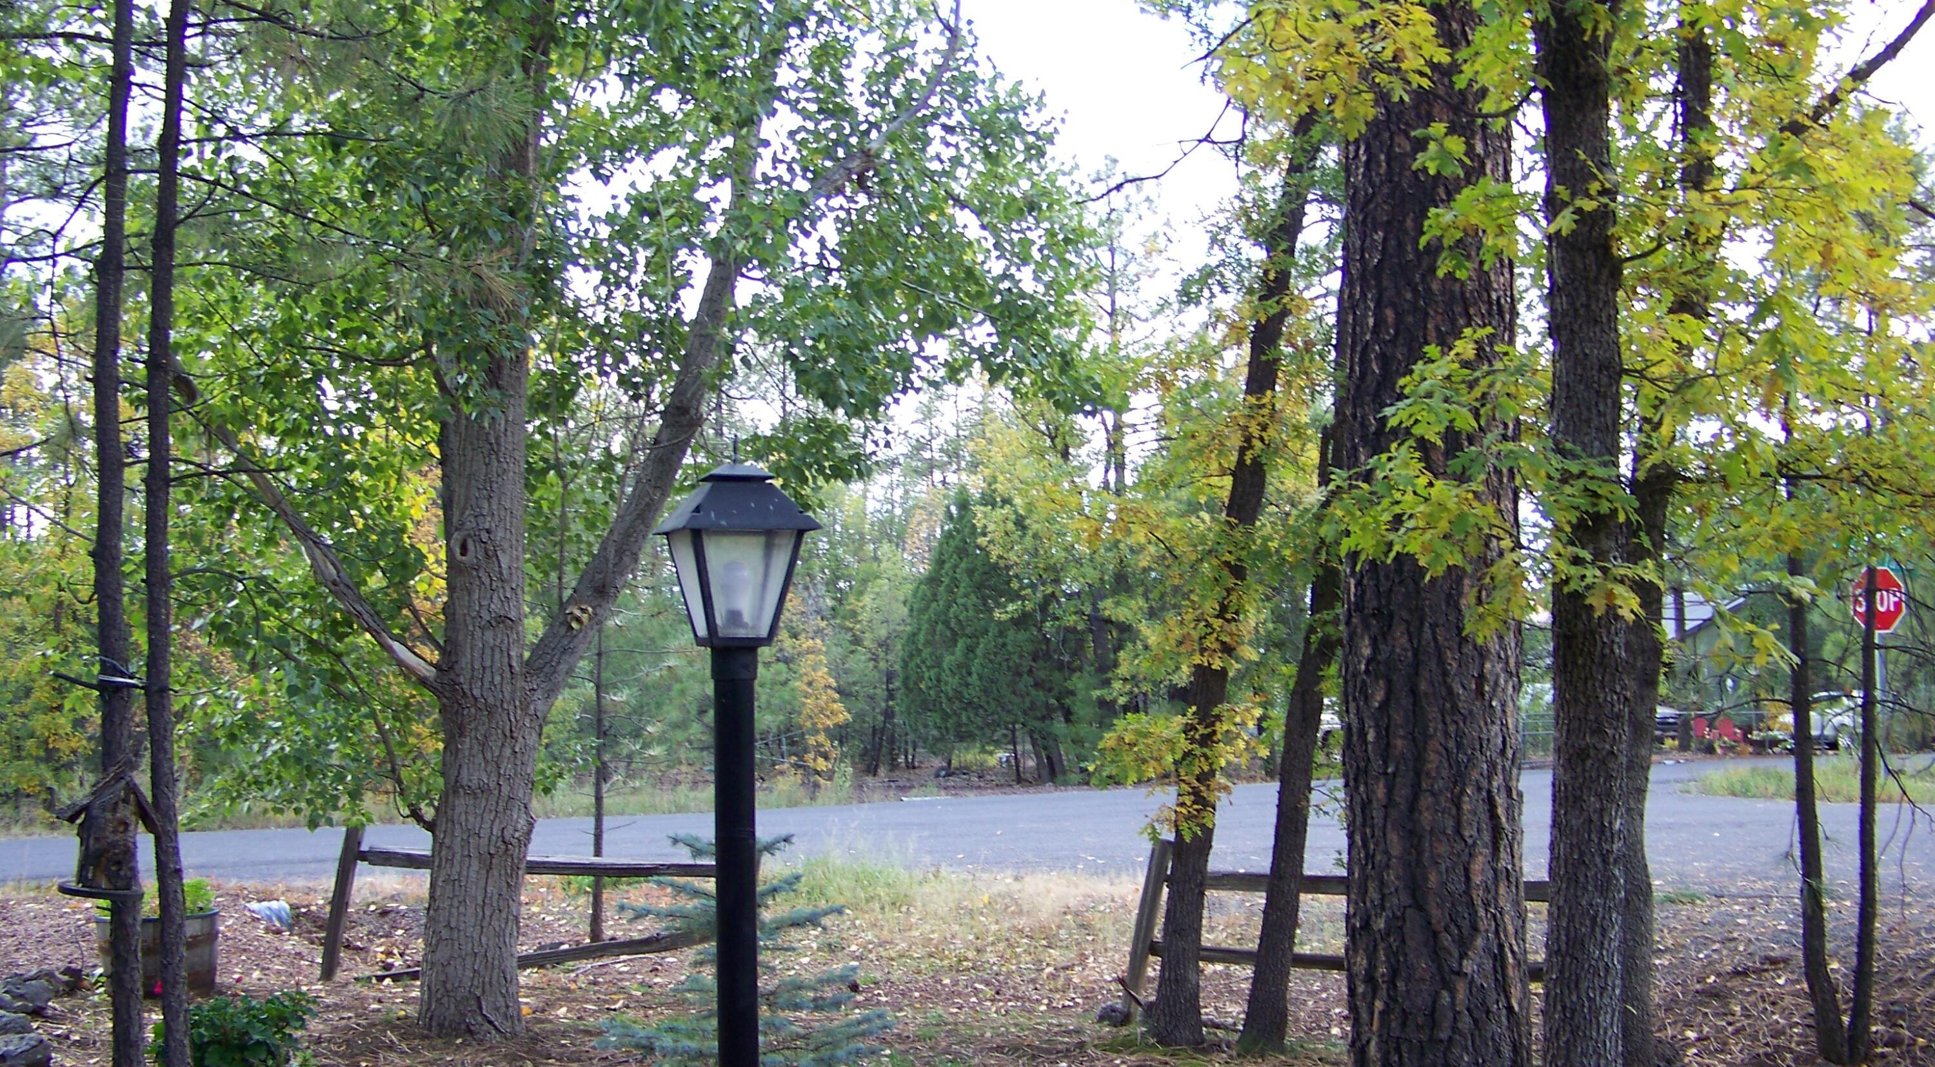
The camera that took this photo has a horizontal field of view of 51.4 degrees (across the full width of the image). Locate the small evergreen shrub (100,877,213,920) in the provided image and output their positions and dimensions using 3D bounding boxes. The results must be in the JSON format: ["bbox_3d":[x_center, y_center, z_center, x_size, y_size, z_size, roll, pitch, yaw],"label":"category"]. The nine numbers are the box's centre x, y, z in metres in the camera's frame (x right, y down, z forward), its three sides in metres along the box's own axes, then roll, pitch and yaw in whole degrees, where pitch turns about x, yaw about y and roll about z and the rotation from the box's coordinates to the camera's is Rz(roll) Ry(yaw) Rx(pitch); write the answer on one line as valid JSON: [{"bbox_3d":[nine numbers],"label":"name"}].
[{"bbox_3d":[-4.150,1.870,10.300,0.560,0.220,0.500,-1,-4,0],"label":"small evergreen shrub"}]

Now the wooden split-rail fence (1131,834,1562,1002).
[{"bbox_3d":[1.880,1.930,9.930,2.300,0.860,0.180,-2,-4,14],"label":"wooden split-rail fence"}]

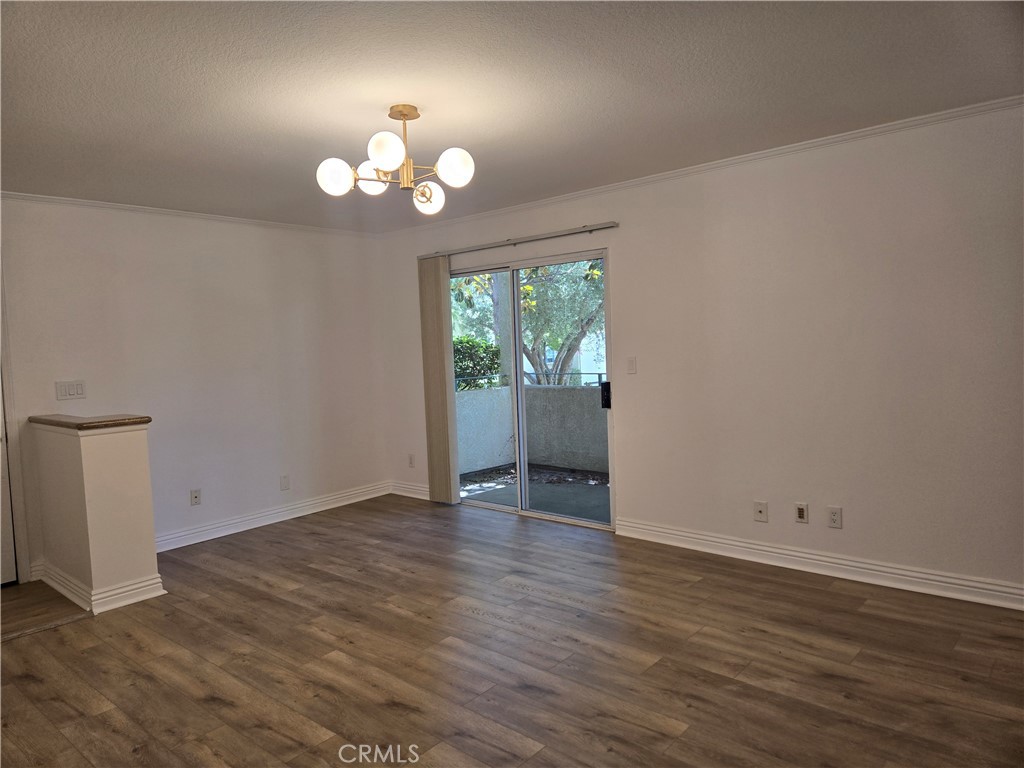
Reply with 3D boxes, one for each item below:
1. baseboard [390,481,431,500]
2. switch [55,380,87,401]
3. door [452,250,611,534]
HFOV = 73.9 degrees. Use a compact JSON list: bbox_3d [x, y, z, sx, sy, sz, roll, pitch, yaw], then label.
[{"bbox_3d":[-0.921,0.984,6.290,0.610,0.127,0.020,1,5,41],"label":"baseboard"},{"bbox_3d":[-2.898,0.043,4.477,0.010,0.117,0.163,1,5,41],"label":"switch"},{"bbox_3d":[0.065,0.056,5.380,1.760,2.010,0.100,1,5,41],"label":"door"}]

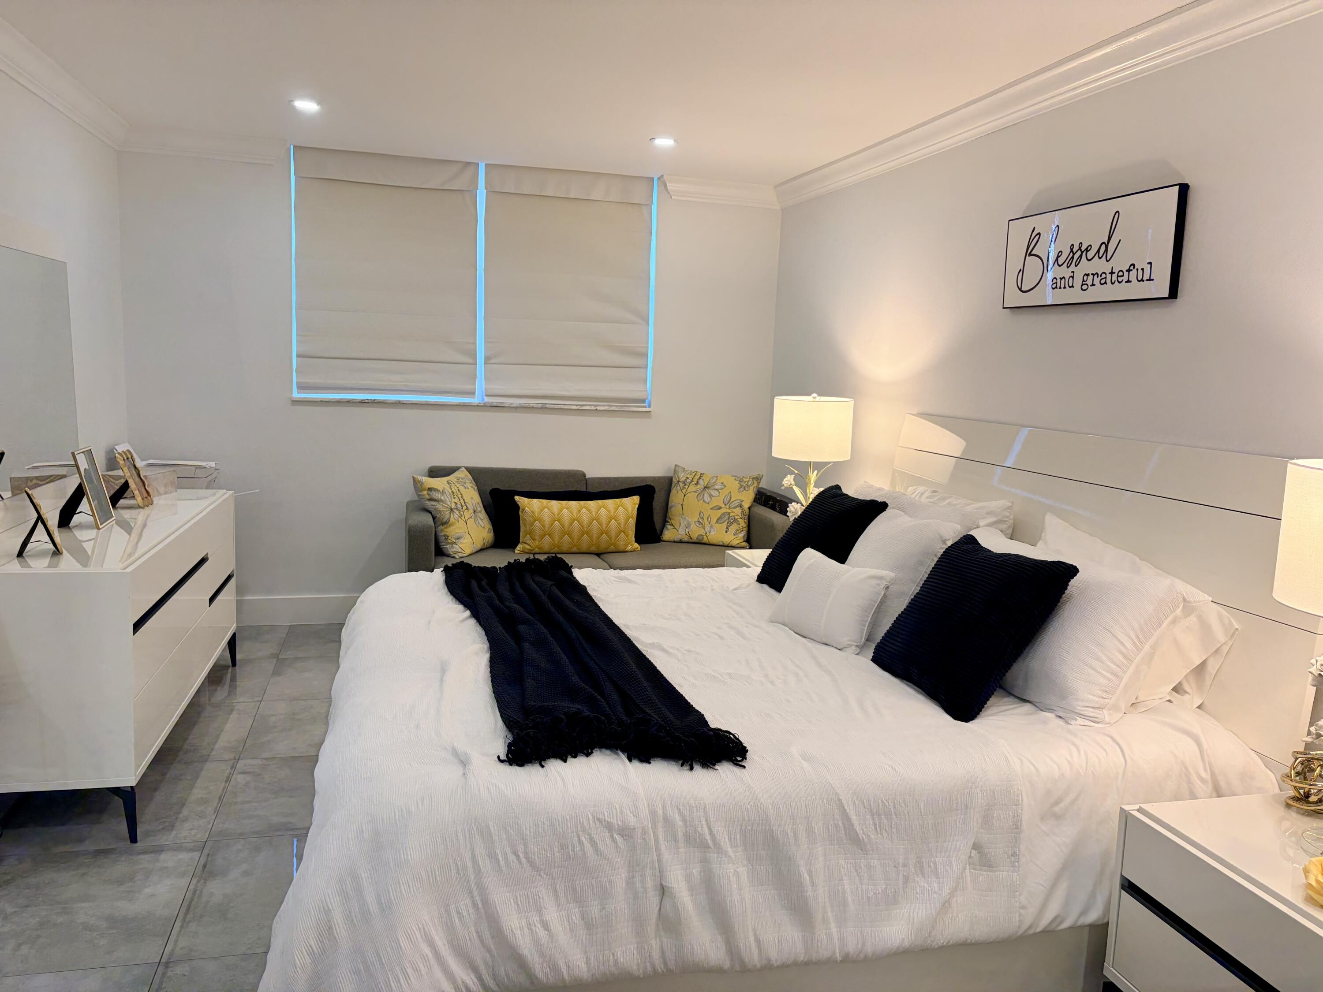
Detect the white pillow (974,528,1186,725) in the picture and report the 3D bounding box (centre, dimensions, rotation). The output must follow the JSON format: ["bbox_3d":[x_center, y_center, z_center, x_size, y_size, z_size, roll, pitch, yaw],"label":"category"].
[{"bbox_3d":[1.035,0.343,2.731,0.200,0.460,0.660,49,-18,-28],"label":"white pillow"}]

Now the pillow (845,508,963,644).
[{"bbox_3d":[0.704,0.240,3.161,0.170,0.450,0.470,36,-1,-16],"label":"pillow"}]

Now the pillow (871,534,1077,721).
[{"bbox_3d":[0.786,0.315,2.561,0.160,0.450,0.470,39,-2,-16],"label":"pillow"}]

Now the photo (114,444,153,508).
[{"bbox_3d":[-2.113,-0.069,3.961,0.125,0.220,0.165,1,8,-12],"label":"photo"}]

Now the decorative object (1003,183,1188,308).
[{"bbox_3d":[1.317,-0.752,3.100,0.038,0.303,0.780,0,8,-15],"label":"decorative object"}]

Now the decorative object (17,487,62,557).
[{"bbox_3d":[-1.916,0.072,3.067,0.118,0.205,0.165,-2,9,-31],"label":"decorative object"}]

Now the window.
[{"bbox_3d":[-0.952,-1.107,5.253,1.885,1.268,0.100,0,8,-15],"label":"window"}]

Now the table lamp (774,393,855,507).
[{"bbox_3d":[0.654,-0.063,4.387,0.370,0.770,0.370,0,8,-15],"label":"table lamp"}]

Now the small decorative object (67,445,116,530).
[{"bbox_3d":[-2.051,-0.032,3.543,0.135,0.268,0.215,0,8,-15],"label":"small decorative object"}]

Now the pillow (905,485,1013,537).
[{"bbox_3d":[0.947,0.167,3.558,0.180,0.430,0.770,19,3,-16],"label":"pillow"}]

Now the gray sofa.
[{"bbox_3d":[-0.263,0.330,5.135,2.030,0.860,0.880,0,8,-15],"label":"gray sofa"}]

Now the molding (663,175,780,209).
[{"bbox_3d":[0.344,-1.667,5.466,0.720,0.105,0.085,0,8,-15],"label":"molding"}]

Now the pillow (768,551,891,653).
[{"bbox_3d":[0.517,0.312,3.045,0.130,0.270,0.400,34,-11,-32],"label":"pillow"}]

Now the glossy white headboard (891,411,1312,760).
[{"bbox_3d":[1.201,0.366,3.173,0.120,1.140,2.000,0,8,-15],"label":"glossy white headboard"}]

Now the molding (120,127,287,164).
[{"bbox_3d":[-2.205,-1.680,4.781,0.769,0.107,0.098,0,8,-15],"label":"molding"}]

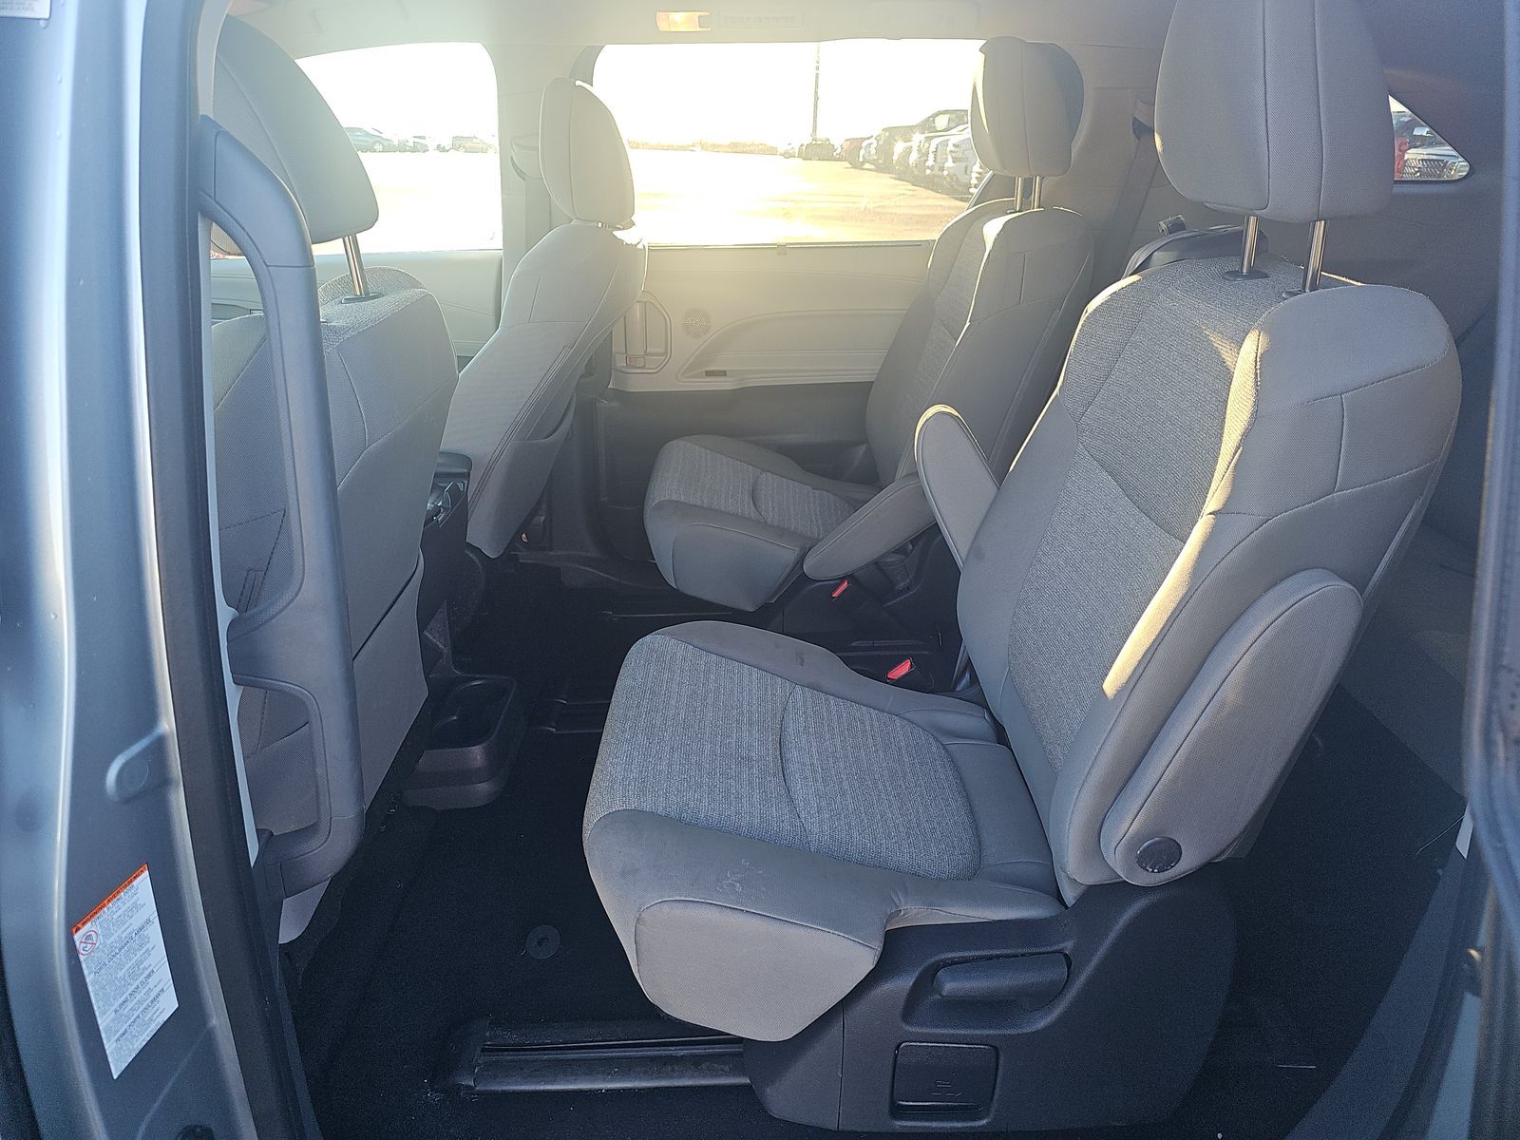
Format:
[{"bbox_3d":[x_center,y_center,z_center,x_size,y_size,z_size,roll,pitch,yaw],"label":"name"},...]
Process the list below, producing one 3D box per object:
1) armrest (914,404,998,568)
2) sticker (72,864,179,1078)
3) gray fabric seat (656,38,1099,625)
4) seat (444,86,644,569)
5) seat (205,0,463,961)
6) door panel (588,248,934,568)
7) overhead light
[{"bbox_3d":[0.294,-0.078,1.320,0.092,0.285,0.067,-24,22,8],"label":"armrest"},{"bbox_3d":[-0.386,0.247,0.620,0.003,0.117,0.058,7,23,7],"label":"sticker"},{"bbox_3d":[0.173,-0.381,1.809,0.765,1.020,0.617,-1,23,-2],"label":"gray fabric seat"},{"bbox_3d":[-0.615,-0.355,1.754,0.877,0.908,0.530,-1,23,-2],"label":"seat"},{"bbox_3d":[-0.709,-0.043,1.012,0.745,0.944,0.541,-1,23,-2],"label":"seat"},{"bbox_3d":[0.126,-0.374,2.224,0.949,0.678,0.102,-1,23,-2],"label":"door panel"},{"bbox_3d":[-0.133,-0.956,1.760,0.098,0.042,0.022,-1,64,-2],"label":"overhead light"}]

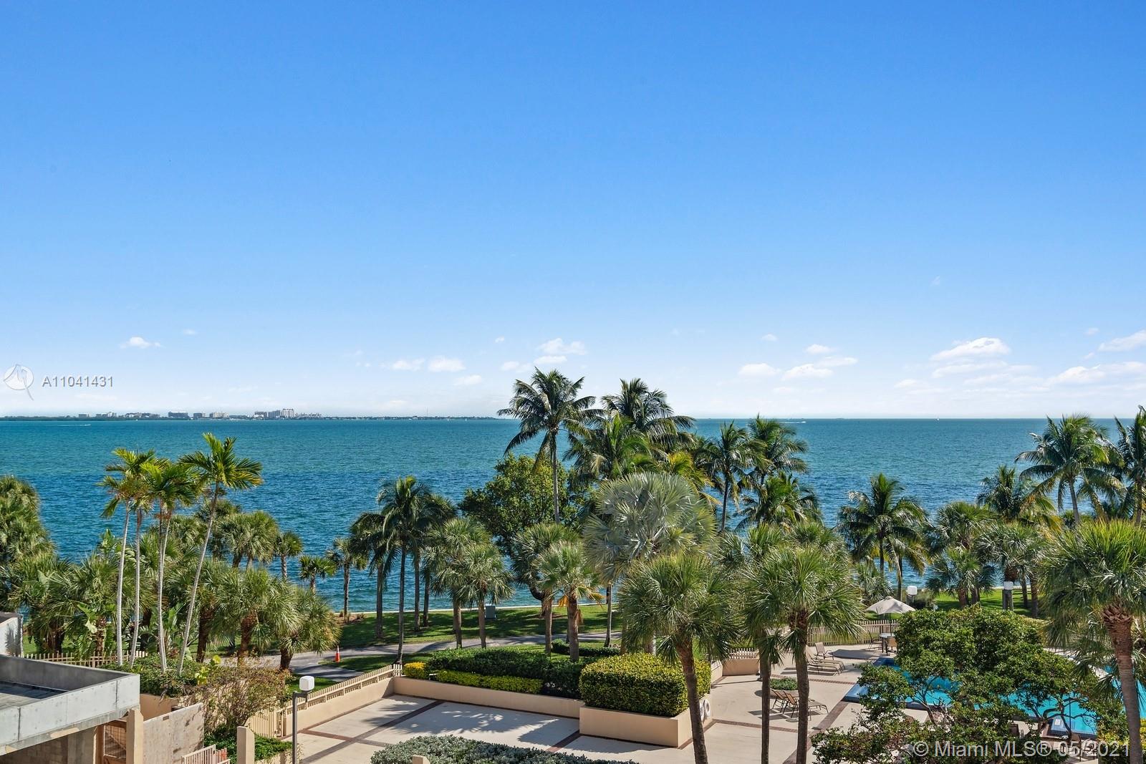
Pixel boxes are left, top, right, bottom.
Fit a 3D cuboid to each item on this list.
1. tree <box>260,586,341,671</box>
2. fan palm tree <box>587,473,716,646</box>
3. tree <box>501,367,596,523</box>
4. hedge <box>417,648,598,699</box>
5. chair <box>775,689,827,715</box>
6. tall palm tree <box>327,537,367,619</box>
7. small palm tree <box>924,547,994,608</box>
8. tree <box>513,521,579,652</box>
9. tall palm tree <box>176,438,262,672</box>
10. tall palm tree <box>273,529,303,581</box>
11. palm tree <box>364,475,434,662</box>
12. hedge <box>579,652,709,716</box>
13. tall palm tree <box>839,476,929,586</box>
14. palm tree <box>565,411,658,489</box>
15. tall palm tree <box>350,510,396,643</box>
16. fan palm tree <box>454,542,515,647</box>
[{"bbox_3d":[-12.799,11.632,51.945,3.780,4.170,3.700,0,-2,0],"label":"tree"},{"bbox_3d":[3.622,8.685,51.500,5.800,8.974,5.800,0,-2,0],"label":"fan palm tree"},{"bbox_3d":[-1.330,6.763,60.418,5.438,15.043,5.438,0,-2,-1],"label":"tree"},{"bbox_3d":[-2.546,11.803,45.345,7.500,1.130,1.800,-1,-2,26],"label":"hedge"},{"bbox_3d":[8.769,12.240,42.771,1.830,0.900,0.660,1,-2,-22],"label":"chair"},{"bbox_3d":[-13.521,11.721,66.150,2.400,4.920,2.500,0,-2,0],"label":"tall palm tree"},{"bbox_3d":[23.983,12.213,68.635,4.330,4.100,4.100,0,-2,0],"label":"small palm tree"},{"bbox_3d":[-1.348,10.180,55.000,3.300,6.625,3.300,0,-2,0],"label":"tree"},{"bbox_3d":[-14.743,7.635,46.274,3.660,10.980,3.300,0,-2,0],"label":"tall palm tree"},{"bbox_3d":[-16.638,11.196,65.000,1.850,5.115,1.850,0,-2,0],"label":"tall palm tree"},{"bbox_3d":[-8.714,9.439,56.183,3.612,9.430,3.612,0,-2,-9],"label":"palm tree"},{"bbox_3d":[2.854,11.361,41.747,3.750,1.250,3.900,-1,-2,26],"label":"hedge"},{"bbox_3d":[19.159,9.970,68.709,5.550,8.590,5.500,0,-2,0],"label":"tall palm tree"},{"bbox_3d":[1.959,8.004,60.380,4.950,12.560,4.950,0,-2,2],"label":"palm tree"},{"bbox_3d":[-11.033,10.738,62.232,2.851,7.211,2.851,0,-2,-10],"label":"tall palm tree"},{"bbox_3d":[-4.530,11.114,56.748,2.919,6.118,2.919,0,-2,-5],"label":"fan palm tree"}]

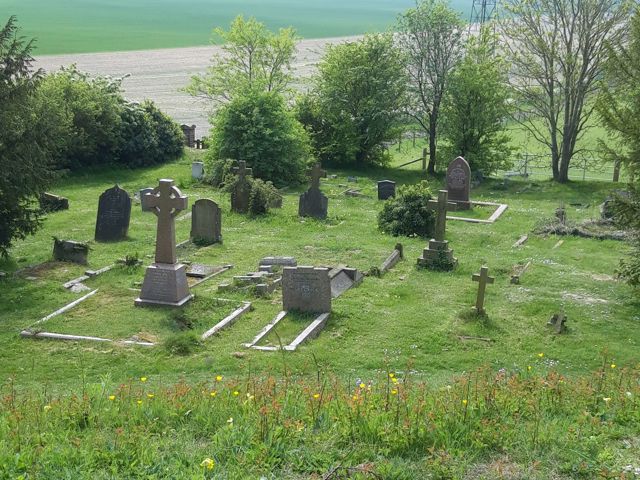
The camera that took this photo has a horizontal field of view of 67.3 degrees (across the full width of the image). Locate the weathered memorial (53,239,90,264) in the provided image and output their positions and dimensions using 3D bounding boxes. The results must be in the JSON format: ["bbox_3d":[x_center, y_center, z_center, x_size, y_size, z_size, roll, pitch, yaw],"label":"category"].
[{"bbox_3d":[-5.326,0.247,10.349,0.740,0.480,0.140,7,14,19],"label":"weathered memorial"}]

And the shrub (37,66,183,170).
[{"bbox_3d":[-11.885,-6.897,27.306,8.000,5.300,4.500,5,16,15],"label":"shrub"}]

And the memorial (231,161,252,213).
[{"bbox_3d":[-2.345,-1.581,14.447,0.630,1.560,0.200,5,14,12],"label":"memorial"}]

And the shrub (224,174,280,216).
[{"bbox_3d":[-2.176,-1.514,15.779,1.597,1.184,1.133,4,16,10],"label":"shrub"}]

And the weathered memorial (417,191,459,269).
[{"bbox_3d":[2.748,-0.256,11.017,0.845,1.751,0.742,5,16,13],"label":"weathered memorial"}]

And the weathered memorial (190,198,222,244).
[{"bbox_3d":[-2.974,-0.495,12.552,0.772,1.112,0.165,7,17,19],"label":"weathered memorial"}]

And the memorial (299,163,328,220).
[{"bbox_3d":[-0.204,-1.538,15.064,0.865,1.710,0.227,6,17,14],"label":"memorial"}]

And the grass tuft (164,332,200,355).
[{"bbox_3d":[-1.887,1.363,6.571,0.460,0.220,0.380,1,15,0],"label":"grass tuft"}]

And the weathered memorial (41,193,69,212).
[{"bbox_3d":[-8.638,-1.257,15.579,0.875,0.515,0.309,4,16,10],"label":"weathered memorial"}]

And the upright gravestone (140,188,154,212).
[{"bbox_3d":[-5.125,-1.229,14.841,0.680,0.720,0.120,5,14,14],"label":"upright gravestone"}]

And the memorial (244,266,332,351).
[{"bbox_3d":[-0.476,1.034,7.783,0.845,0.803,1.597,5,16,12],"label":"memorial"}]

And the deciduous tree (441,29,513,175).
[{"bbox_3d":[6.933,-6.147,21.975,3.200,6.300,3.000,1,15,0],"label":"deciduous tree"}]

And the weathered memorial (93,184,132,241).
[{"bbox_3d":[-5.253,-0.679,12.112,0.830,1.450,0.140,11,15,10],"label":"weathered memorial"}]

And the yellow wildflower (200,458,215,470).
[{"bbox_3d":[-0.480,0.957,2.050,0.058,0.050,0.052,5,14,15],"label":"yellow wildflower"}]

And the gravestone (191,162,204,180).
[{"bbox_3d":[-5.741,-3.264,22.493,0.520,0.820,0.200,5,16,17],"label":"gravestone"}]

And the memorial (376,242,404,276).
[{"bbox_3d":[1.663,0.413,11.100,0.227,0.371,1.133,9,18,24],"label":"memorial"}]

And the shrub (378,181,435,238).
[{"bbox_3d":[2.295,-0.817,12.384,1.300,1.230,1.200,5,14,14],"label":"shrub"}]

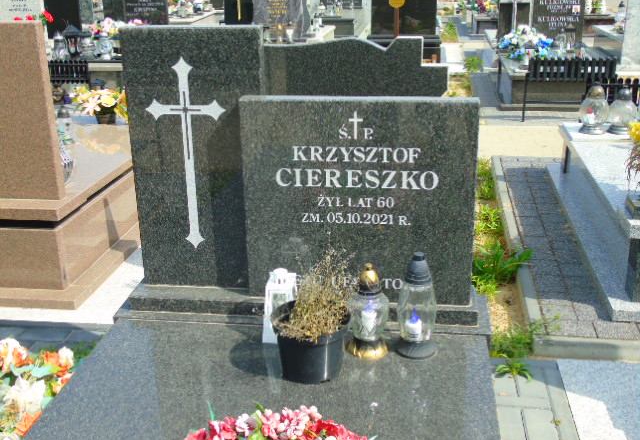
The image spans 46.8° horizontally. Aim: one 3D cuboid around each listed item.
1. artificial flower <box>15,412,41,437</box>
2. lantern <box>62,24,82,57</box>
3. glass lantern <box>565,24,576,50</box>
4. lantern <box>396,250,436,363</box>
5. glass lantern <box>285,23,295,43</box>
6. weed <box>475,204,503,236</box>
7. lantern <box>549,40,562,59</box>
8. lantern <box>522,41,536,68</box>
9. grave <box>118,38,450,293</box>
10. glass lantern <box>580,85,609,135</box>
[{"bbox_3d":[-0.794,0.562,2.022,0.095,0.065,0.095,2,20,7],"label":"artificial flower"},{"bbox_3d":[-2.635,-1.907,7.849,0.175,0.314,0.175,2,20,9],"label":"lantern"},{"bbox_3d":[2.641,-1.911,7.788,0.145,0.310,0.145,2,20,7],"label":"glass lantern"},{"bbox_3d":[0.241,0.207,1.814,0.105,0.256,0.105,2,20,9],"label":"lantern"},{"bbox_3d":[-0.351,-2.226,8.793,0.115,0.250,0.115,2,20,7],"label":"glass lantern"},{"bbox_3d":[0.882,0.008,3.871,0.150,0.110,0.150,2,20,7],"label":"weed"},{"bbox_3d":[2.273,-1.631,7.137,0.145,0.200,0.145,2,20,7],"label":"lantern"},{"bbox_3d":[1.944,-1.532,6.844,0.135,0.260,0.135,2,20,7],"label":"lantern"},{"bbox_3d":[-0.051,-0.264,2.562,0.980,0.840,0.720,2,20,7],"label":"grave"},{"bbox_3d":[1.583,-0.653,4.238,0.172,0.285,0.172,2,20,7],"label":"glass lantern"}]

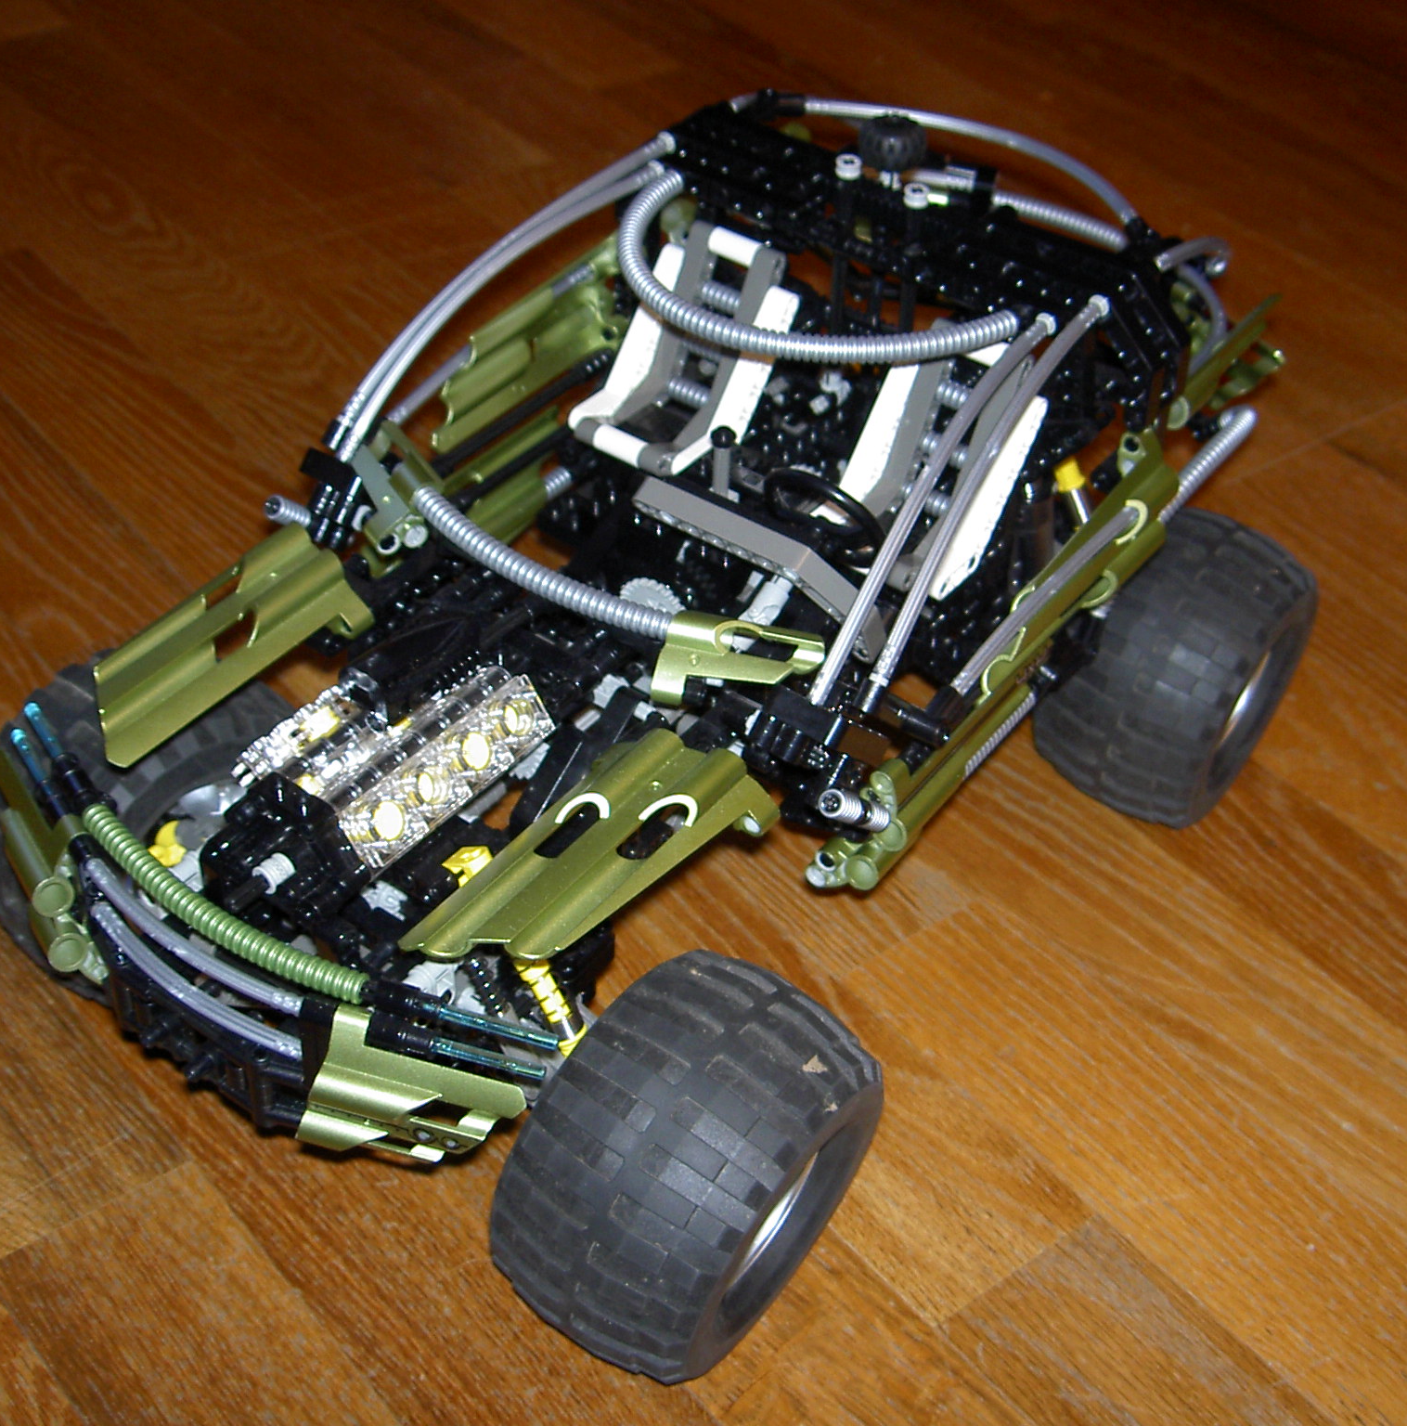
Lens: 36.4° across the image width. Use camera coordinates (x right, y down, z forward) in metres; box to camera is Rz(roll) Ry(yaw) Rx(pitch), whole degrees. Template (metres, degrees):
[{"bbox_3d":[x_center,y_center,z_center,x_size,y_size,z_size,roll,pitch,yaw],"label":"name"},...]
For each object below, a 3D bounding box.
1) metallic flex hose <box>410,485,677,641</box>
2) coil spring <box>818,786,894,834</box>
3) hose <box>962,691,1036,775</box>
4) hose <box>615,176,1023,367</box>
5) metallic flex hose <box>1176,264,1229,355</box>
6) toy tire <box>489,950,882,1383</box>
[{"bbox_3d":[-0.040,-0.037,0.566,0.106,0.008,0.022,27,44,24],"label":"metallic flex hose"},{"bbox_3d":[0.040,0.024,0.541,0.007,0.007,0.032,34,7,30],"label":"coil spring"},{"bbox_3d":[0.077,0.008,0.570,0.007,0.007,0.046,27,44,24],"label":"hose"},{"bbox_3d":[0.018,-0.108,0.541,0.114,0.009,0.063,28,46,25],"label":"hose"},{"bbox_3d":[0.151,-0.122,0.641,0.013,0.031,0.028,27,44,24],"label":"metallic flex hose"},{"bbox_3d":[-0.003,0.116,0.549,0.060,0.104,0.104,31,46,21],"label":"toy tire"}]

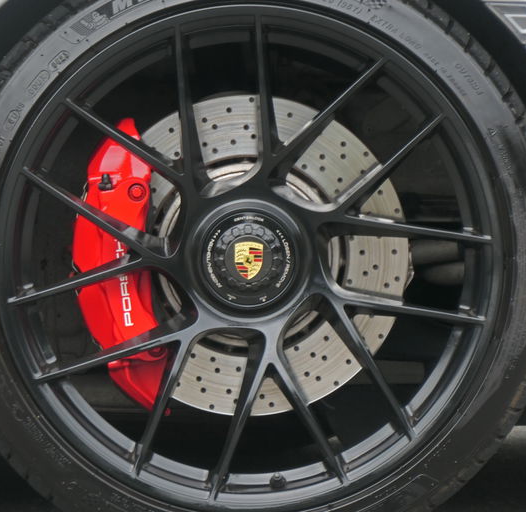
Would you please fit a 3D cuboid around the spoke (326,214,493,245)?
[{"bbox_3d":[0.156,-0.024,7.750,0.179,0.023,0.045,6,-1,0],"label":"spoke"}]

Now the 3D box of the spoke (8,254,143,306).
[{"bbox_3d":[-0.200,0.027,7.750,0.150,0.018,0.045,-19,-1,0],"label":"spoke"}]

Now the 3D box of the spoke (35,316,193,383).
[{"bbox_3d":[-0.158,0.100,7.750,0.180,0.020,0.045,-17,-1,0],"label":"spoke"}]

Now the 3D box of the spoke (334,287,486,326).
[{"bbox_3d":[0.154,0.059,7.750,0.165,0.021,0.045,12,-1,0],"label":"spoke"}]

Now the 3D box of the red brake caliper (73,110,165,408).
[{"bbox_3d":[-0.155,0.009,7.830,0.104,0.315,0.120,0,-1,0],"label":"red brake caliper"}]

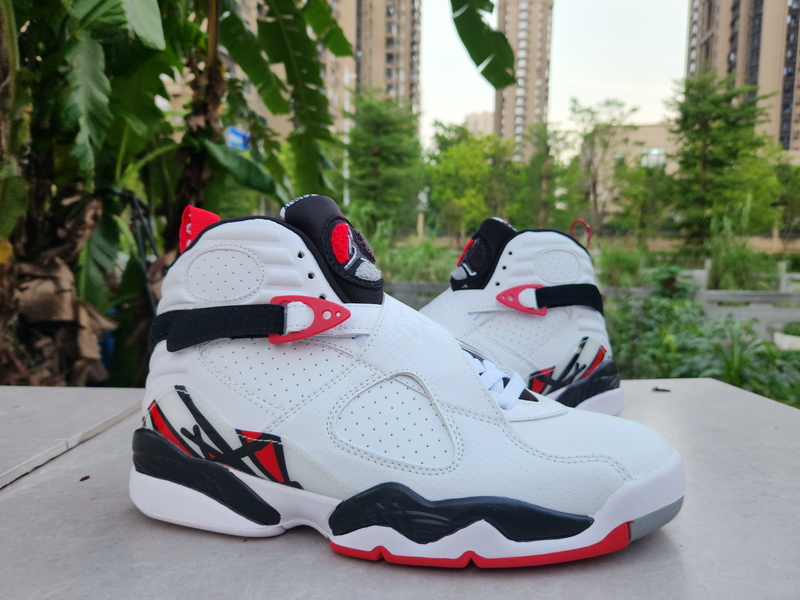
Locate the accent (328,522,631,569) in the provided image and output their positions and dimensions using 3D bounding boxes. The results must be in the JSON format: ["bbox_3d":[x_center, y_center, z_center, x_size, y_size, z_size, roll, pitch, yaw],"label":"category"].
[{"bbox_3d":[0.037,0.112,0.251,0.144,0.017,0.025,1,4,2],"label":"accent"}]

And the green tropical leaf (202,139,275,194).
[{"bbox_3d":[-0.547,-0.452,1.800,0.240,0.190,0.120,0,4,-11],"label":"green tropical leaf"}]

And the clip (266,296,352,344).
[{"bbox_3d":[-0.044,0.010,0.259,0.041,0.024,0.009,1,4,-6],"label":"clip"}]

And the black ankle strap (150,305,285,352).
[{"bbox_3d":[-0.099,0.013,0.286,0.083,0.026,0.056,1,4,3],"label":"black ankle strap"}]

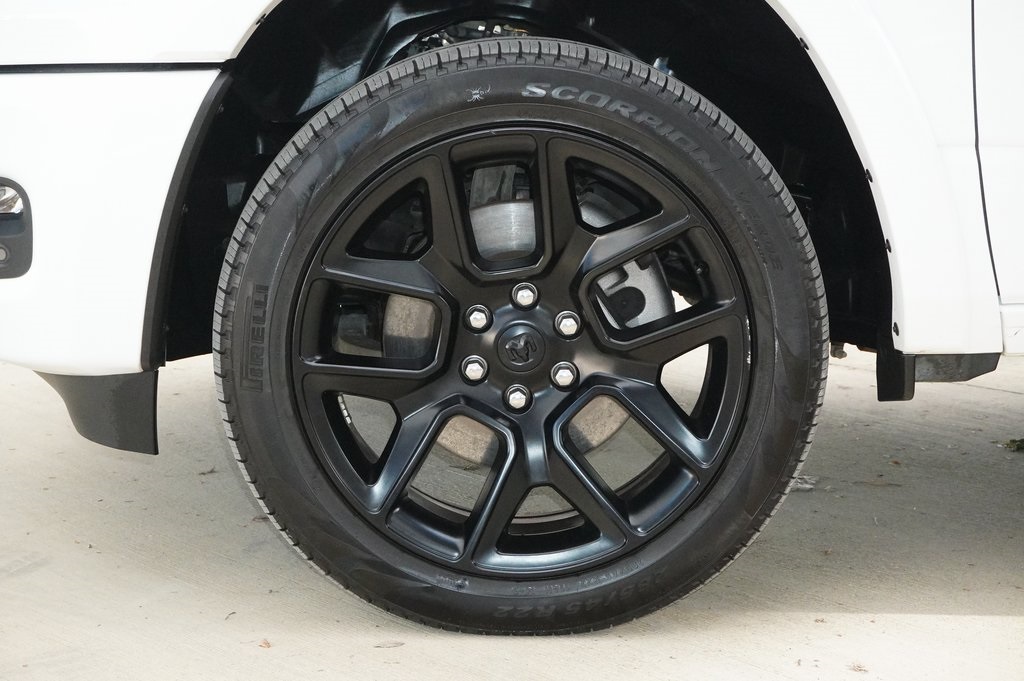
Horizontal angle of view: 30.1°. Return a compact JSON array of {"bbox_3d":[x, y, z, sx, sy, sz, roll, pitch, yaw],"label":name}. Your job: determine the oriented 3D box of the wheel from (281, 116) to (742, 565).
[{"bbox_3d":[0.015,-0.007,2.572,0.595,0.595,0.240,0,12,1],"label":"wheel"}]

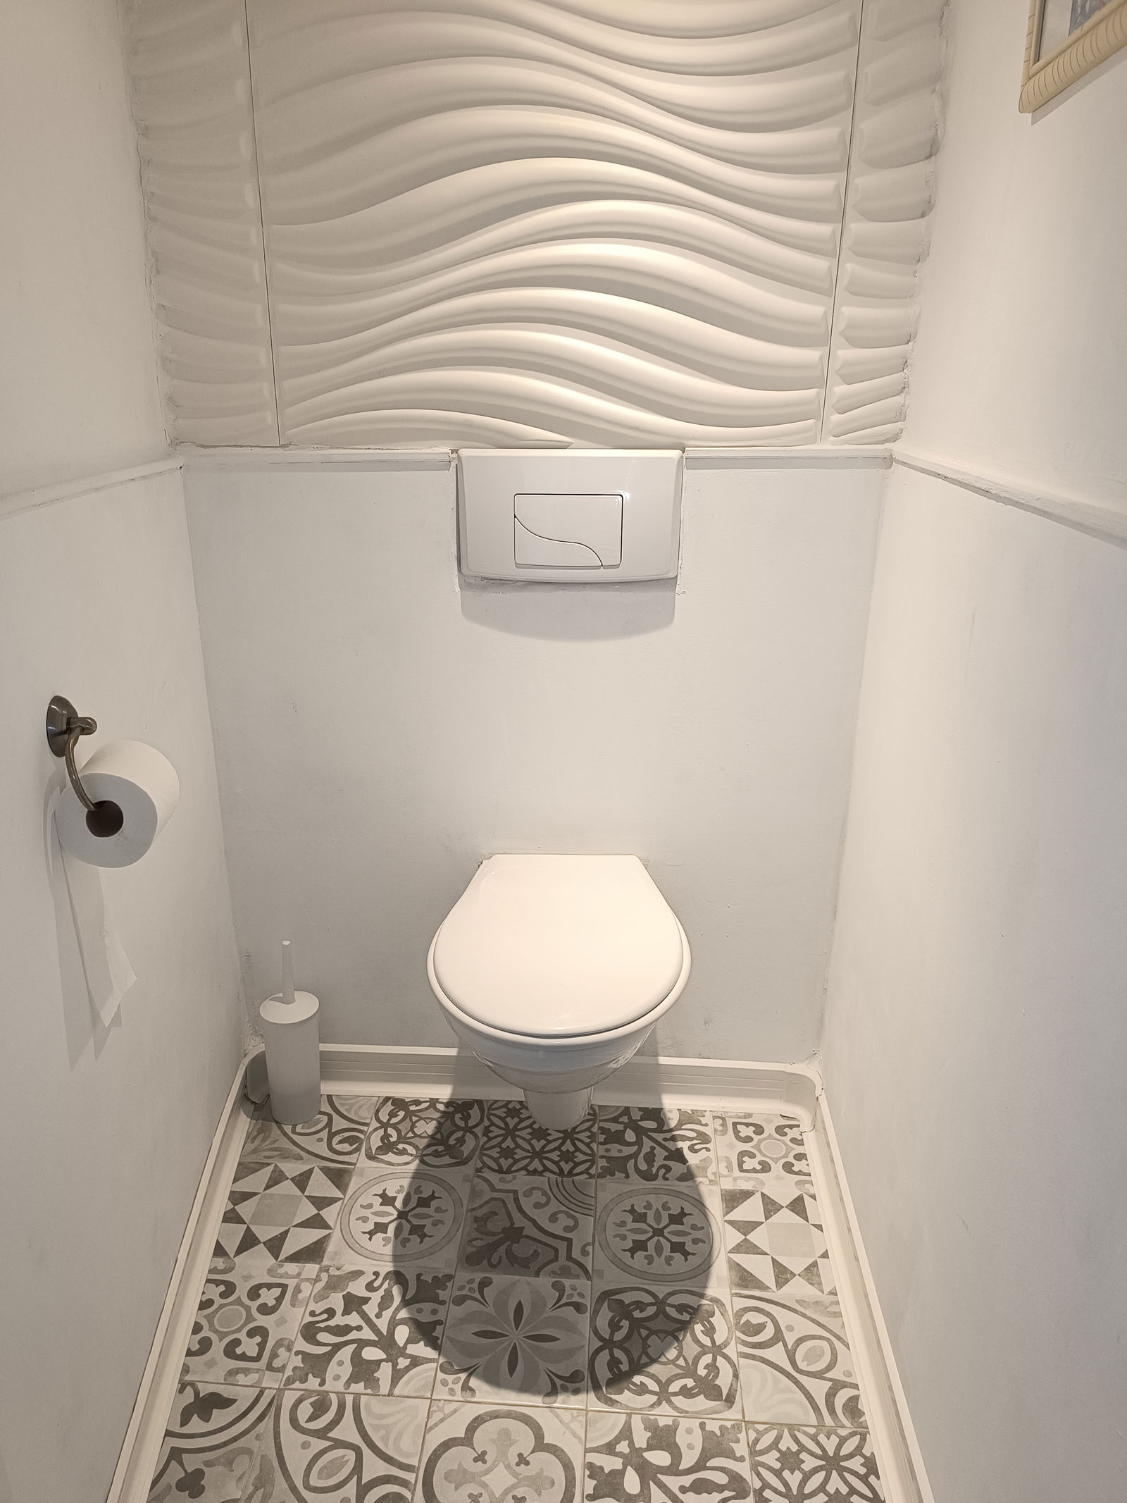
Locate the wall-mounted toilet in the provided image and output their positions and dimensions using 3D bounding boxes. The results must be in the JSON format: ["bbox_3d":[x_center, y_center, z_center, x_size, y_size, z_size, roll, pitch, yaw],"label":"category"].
[{"bbox_3d":[-0.004,0.452,1.598,0.370,0.424,0.502,2,20,3],"label":"wall-mounted toilet"}]

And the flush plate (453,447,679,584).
[{"bbox_3d":[0.008,-0.350,1.552,0.328,0.190,0.031,2,20,3],"label":"flush plate"}]

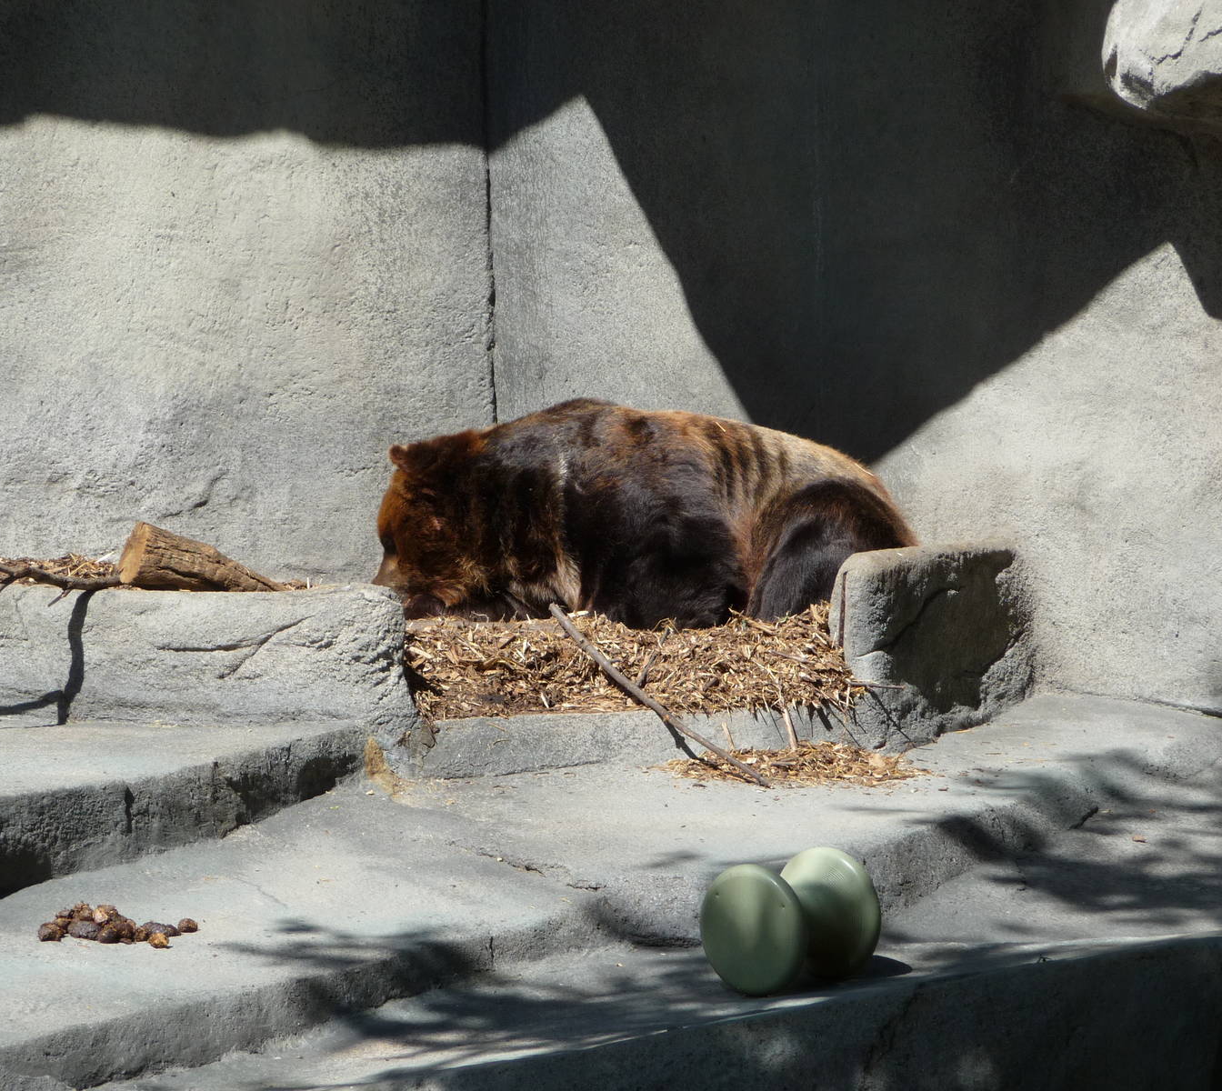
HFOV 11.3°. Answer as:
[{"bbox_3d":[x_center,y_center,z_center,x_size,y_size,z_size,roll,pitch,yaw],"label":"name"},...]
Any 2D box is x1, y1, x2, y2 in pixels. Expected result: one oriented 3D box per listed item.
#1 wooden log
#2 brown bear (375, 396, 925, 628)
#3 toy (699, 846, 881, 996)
[{"bbox_3d":[-1.214,0.036,18.400,0.490,0.190,0.190,-4,9,-19],"label":"wooden log"},{"bbox_3d":[0.100,-0.111,18.500,1.590,0.660,0.800,-1,9,0],"label":"brown bear"},{"bbox_3d":[0.475,0.997,16.400,0.350,0.352,0.350,7,12,40],"label":"toy"}]

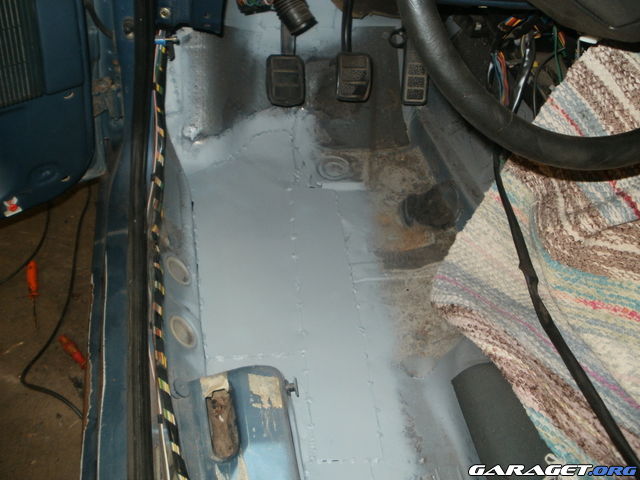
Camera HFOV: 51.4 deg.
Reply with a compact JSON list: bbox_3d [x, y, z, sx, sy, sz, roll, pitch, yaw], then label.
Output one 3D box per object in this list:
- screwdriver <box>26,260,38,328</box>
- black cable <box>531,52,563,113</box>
[{"bbox_3d":[-0.581,0.105,1.346,0.024,0.024,0.154,-14,63,-7],"label":"screwdriver"},{"bbox_3d":[0.306,-0.212,0.900,0.042,0.085,0.020,-1,28,17],"label":"black cable"}]

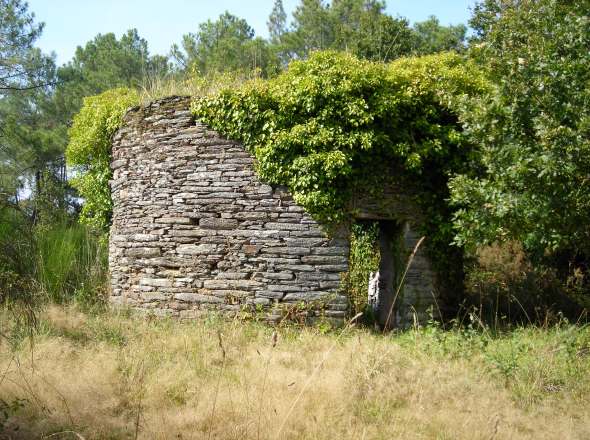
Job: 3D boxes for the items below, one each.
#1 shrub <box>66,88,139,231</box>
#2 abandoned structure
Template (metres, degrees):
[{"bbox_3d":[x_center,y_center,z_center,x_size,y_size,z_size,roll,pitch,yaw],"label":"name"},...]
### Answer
[{"bbox_3d":[-3.580,-1.100,14.700,1.350,2.600,1.400,0,1,0],"label":"shrub"},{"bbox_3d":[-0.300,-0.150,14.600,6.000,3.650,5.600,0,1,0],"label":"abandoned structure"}]

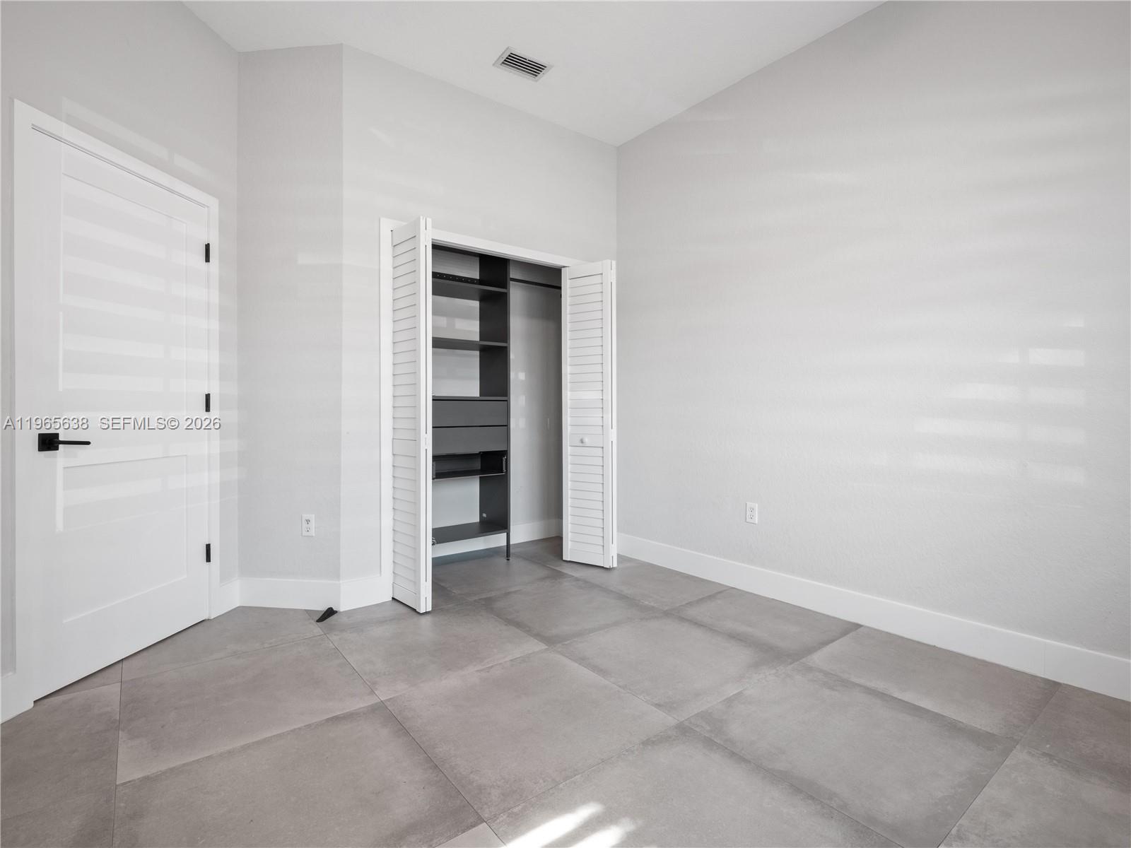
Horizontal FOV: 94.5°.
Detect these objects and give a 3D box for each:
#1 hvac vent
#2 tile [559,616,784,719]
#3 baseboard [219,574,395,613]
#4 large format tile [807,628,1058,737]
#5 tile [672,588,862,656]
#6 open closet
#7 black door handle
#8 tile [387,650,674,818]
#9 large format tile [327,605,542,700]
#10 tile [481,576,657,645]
[{"bbox_3d":[-0.239,-2.045,2.984,0.282,0.020,0.178,0,0,-38],"label":"hvac vent"},{"bbox_3d":[0.441,0.989,2.243,0.727,0.010,0.727,0,0,-38],"label":"tile"},{"bbox_3d":[-1.378,0.903,2.788,0.759,0.149,0.315,0,0,7],"label":"baseboard"},{"bbox_3d":[1.429,0.991,2.091,0.645,0.010,0.727,0,0,-38],"label":"large format tile"},{"bbox_3d":[0.982,0.988,2.665,0.645,0.010,0.727,0,0,-38],"label":"tile"},{"bbox_3d":[-0.569,-0.085,3.501,1.472,2.123,1.020,0,0,-38],"label":"open closet"},{"bbox_3d":[-1.833,0.066,1.923,0.057,0.065,0.144,0,0,7],"label":"black door handle"},{"bbox_3d":[-0.134,0.989,1.797,0.727,0.010,0.727,0,0,-38],"label":"tile"},{"bbox_3d":[-0.580,0.986,2.371,0.727,0.010,0.727,0,0,-38],"label":"large format tile"},{"bbox_3d":[-0.006,0.986,2.817,0.727,0.010,0.727,0,0,-38],"label":"tile"}]

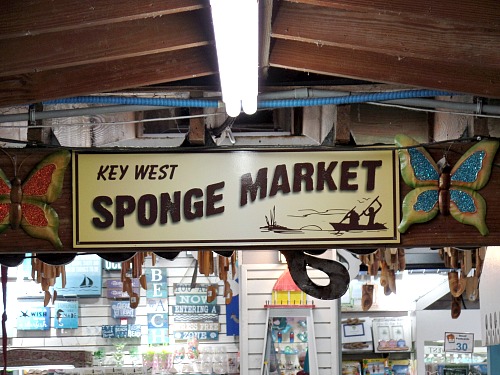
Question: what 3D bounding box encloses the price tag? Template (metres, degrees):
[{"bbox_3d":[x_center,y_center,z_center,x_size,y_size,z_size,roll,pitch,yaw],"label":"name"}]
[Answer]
[{"bbox_3d":[1.210,0.897,9.500,0.164,0.114,0.006,2,-6,-3],"label":"price tag"}]

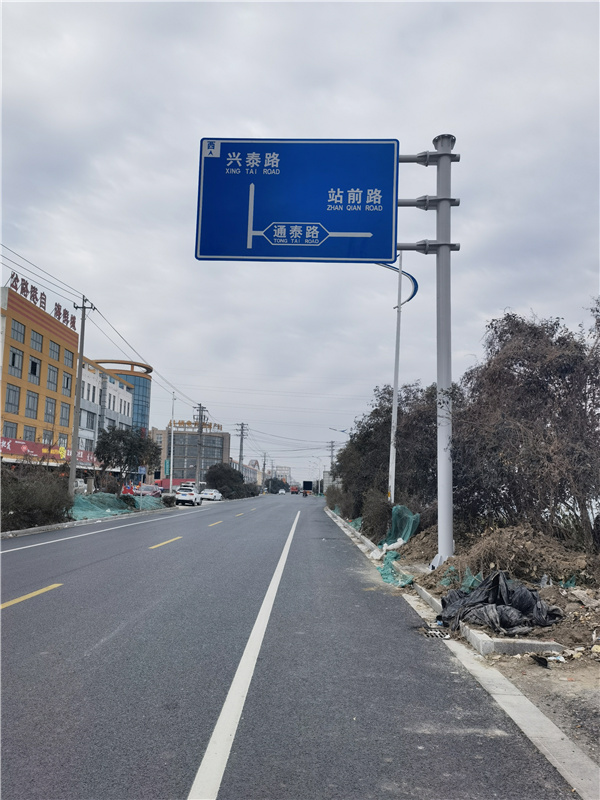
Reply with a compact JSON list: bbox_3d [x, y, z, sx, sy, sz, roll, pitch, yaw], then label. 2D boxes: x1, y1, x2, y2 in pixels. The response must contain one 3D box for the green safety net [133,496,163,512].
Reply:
[{"bbox_3d":[-10.732,6.588,39.902,2.200,1.000,6.600,1,-8,1],"label":"green safety net"}]

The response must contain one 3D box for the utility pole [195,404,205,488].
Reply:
[{"bbox_3d":[-10.700,5.571,66.000,1.500,10.280,0.500,1,-8,1],"label":"utility pole"}]

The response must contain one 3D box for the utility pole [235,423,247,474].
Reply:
[{"bbox_3d":[-9.703,9.820,102.757,1.700,12.121,0.400,1,-8,1],"label":"utility pole"}]

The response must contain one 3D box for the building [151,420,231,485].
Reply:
[{"bbox_3d":[-36.099,17.335,189.597,22.000,20.970,13.000,7,-10,-37],"label":"building"}]

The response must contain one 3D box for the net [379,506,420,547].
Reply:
[{"bbox_3d":[2.637,3.293,16.371,1.100,1.150,1.000,1,-8,1],"label":"net"}]

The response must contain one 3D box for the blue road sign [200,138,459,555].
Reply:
[{"bbox_3d":[0.576,-1.228,12.739,5.457,9.031,0.700,1,-8,-1],"label":"blue road sign"}]

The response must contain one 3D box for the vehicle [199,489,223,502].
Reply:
[{"bbox_3d":[-10.814,11.616,76.259,1.800,1.460,4.650,0,-8,4],"label":"vehicle"}]

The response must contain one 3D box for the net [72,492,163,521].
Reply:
[{"bbox_3d":[-10.929,5.886,35.862,2.500,1.200,14.500,1,-8,1],"label":"net"}]

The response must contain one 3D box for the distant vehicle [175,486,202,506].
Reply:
[{"bbox_3d":[-10.524,8.963,58.653,1.840,1.690,4.600,1,-8,1],"label":"distant vehicle"}]

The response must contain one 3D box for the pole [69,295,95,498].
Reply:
[{"bbox_3d":[-11.650,0.158,32.637,1.400,11.689,0.400,1,-8,1],"label":"pole"}]

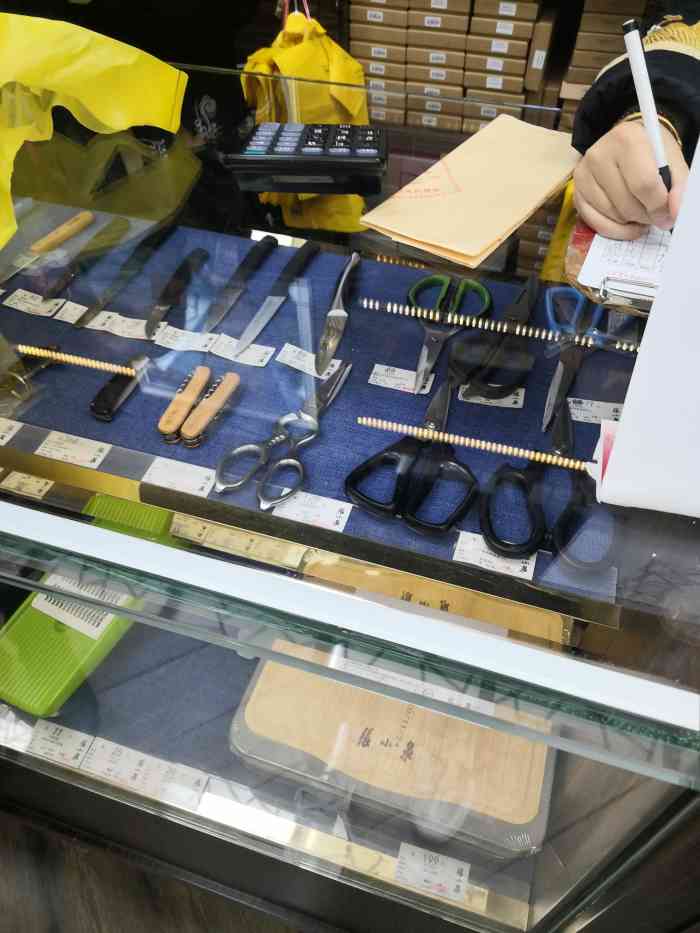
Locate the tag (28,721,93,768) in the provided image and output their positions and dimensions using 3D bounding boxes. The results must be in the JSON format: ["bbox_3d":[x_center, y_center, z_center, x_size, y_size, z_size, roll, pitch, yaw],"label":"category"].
[{"bbox_3d":[-0.361,0.346,0.875,0.077,0.002,0.037,13,52,12],"label":"tag"}]

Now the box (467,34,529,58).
[{"bbox_3d":[0.299,-0.839,1.343,0.110,0.028,0.200,13,52,12],"label":"box"}]

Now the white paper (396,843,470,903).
[{"bbox_3d":[0.092,0.447,0.775,0.077,0.002,0.037,13,52,12],"label":"white paper"}]

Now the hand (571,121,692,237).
[{"bbox_3d":[0.202,-0.204,0.502,0.088,0.060,0.088,4,51,5],"label":"hand"}]

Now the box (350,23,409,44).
[{"bbox_3d":[0.085,-0.890,1.388,0.110,0.028,0.200,13,52,12],"label":"box"}]

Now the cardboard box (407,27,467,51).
[{"bbox_3d":[0.191,-0.865,1.365,0.110,0.028,0.200,13,52,12],"label":"cardboard box"}]

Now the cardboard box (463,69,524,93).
[{"bbox_3d":[0.303,-0.801,1.389,0.110,0.028,0.200,13,52,12],"label":"cardboard box"}]

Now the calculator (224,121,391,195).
[{"bbox_3d":[-0.035,-0.263,0.586,0.130,0.026,0.100,4,51,5],"label":"calculator"}]

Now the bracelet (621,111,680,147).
[{"bbox_3d":[0.222,-0.239,0.517,0.055,0.060,0.012,26,67,18],"label":"bracelet"}]

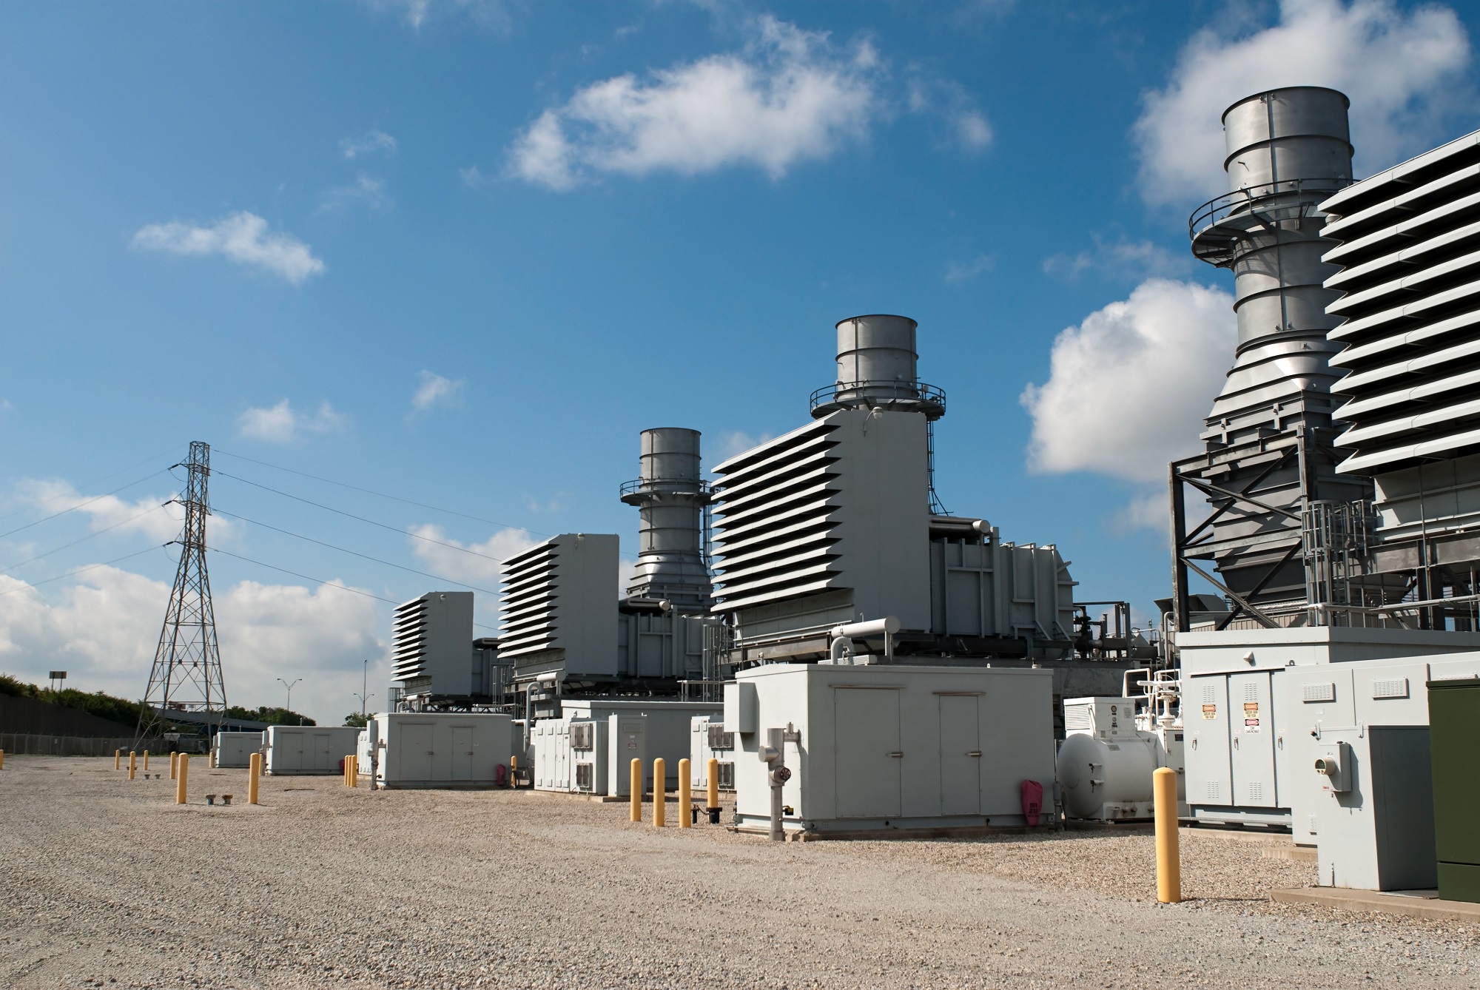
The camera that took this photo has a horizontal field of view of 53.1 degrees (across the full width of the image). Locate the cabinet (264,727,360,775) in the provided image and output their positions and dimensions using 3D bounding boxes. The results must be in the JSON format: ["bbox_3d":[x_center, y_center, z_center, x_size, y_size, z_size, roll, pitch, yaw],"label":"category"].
[{"bbox_3d":[-26.133,15.626,90.509,4.976,2.823,2.910,4,-11,-24],"label":"cabinet"}]

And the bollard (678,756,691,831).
[{"bbox_3d":[-1.036,5.654,28.032,0.215,1.295,0.215,4,-11,-24],"label":"bollard"}]

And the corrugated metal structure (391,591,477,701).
[{"bbox_3d":[-25.992,12.822,124.473,4.365,8.512,11.058,4,-11,-24],"label":"corrugated metal structure"}]

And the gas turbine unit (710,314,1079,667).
[{"bbox_3d":[6.249,1.030,62.536,12.513,14.550,11.058,4,-11,-24],"label":"gas turbine unit"}]

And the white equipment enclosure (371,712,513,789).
[{"bbox_3d":[-12.566,10.729,62.369,5.270,2.866,3.054,4,-11,-24],"label":"white equipment enclosure"}]

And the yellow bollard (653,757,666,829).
[{"bbox_3d":[-1.516,5.657,28.044,0.215,1.295,0.215,4,-11,-24],"label":"yellow bollard"}]

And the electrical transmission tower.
[{"bbox_3d":[-75.180,13.951,203.614,9.800,42.539,10.200,1,-10,-5],"label":"electrical transmission tower"}]

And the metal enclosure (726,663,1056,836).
[{"bbox_3d":[2.777,4.616,26.921,5.005,2.808,2.910,4,-11,-24],"label":"metal enclosure"}]

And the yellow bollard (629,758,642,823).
[{"bbox_3d":[-2.129,6.066,30.412,0.215,1.295,0.215,4,-11,-24],"label":"yellow bollard"}]

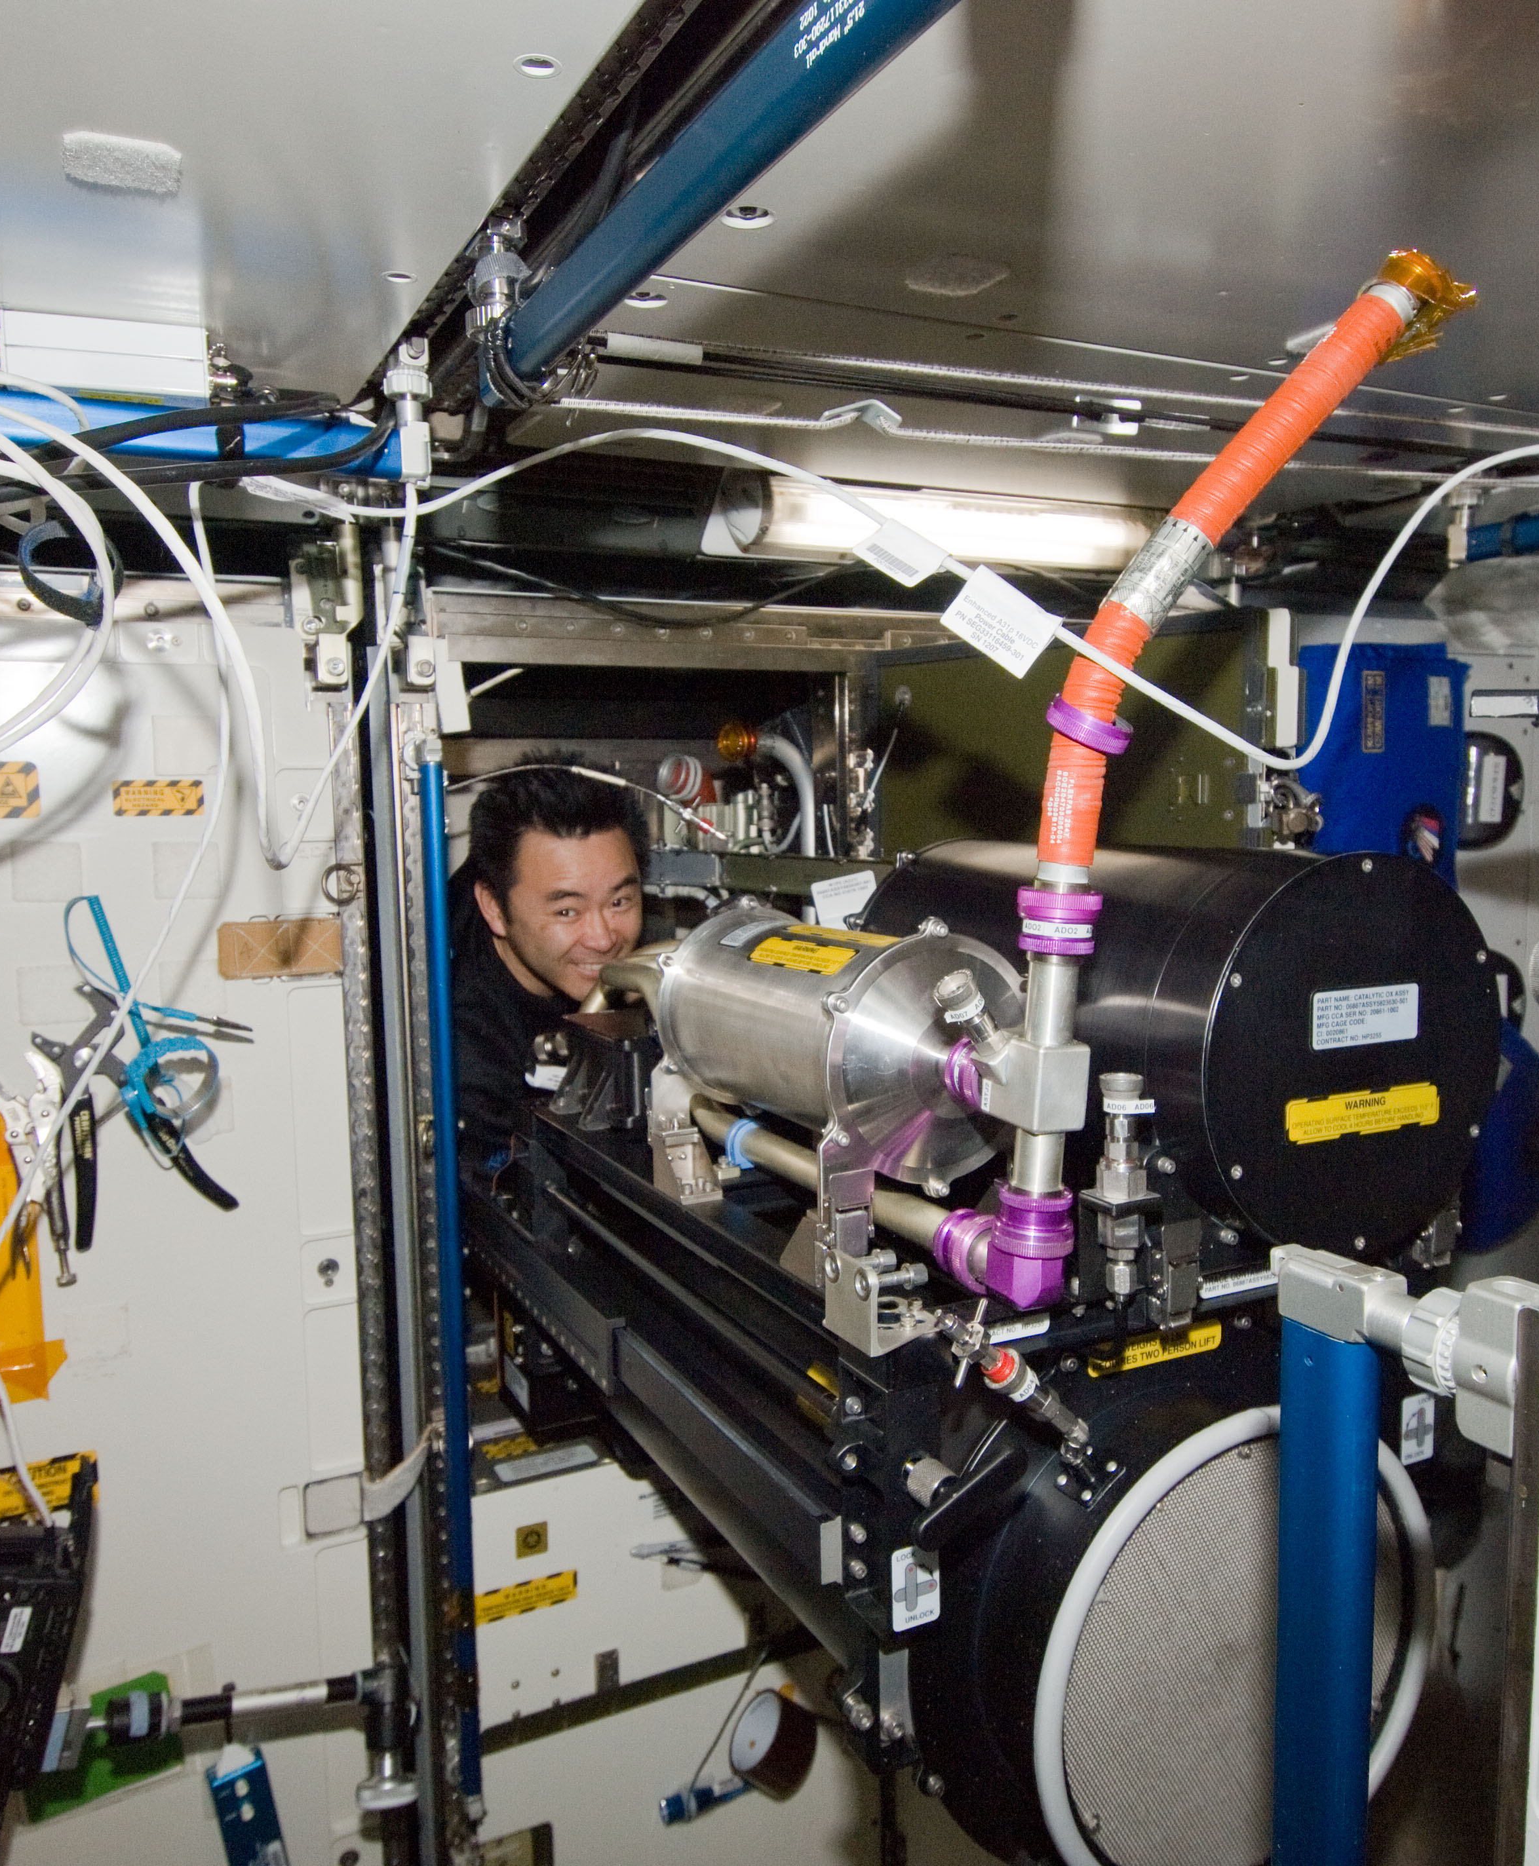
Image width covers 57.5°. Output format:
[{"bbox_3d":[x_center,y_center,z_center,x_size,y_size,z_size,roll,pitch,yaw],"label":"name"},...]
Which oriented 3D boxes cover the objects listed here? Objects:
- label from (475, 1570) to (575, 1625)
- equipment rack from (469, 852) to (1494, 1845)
[{"bbox_3d":[-0.263,0.721,1.520,0.114,0.033,0.002,-4,6,-26],"label":"label"},{"bbox_3d":[0.128,0.271,1.164,0.495,0.690,0.750,-4,6,-26],"label":"equipment rack"}]

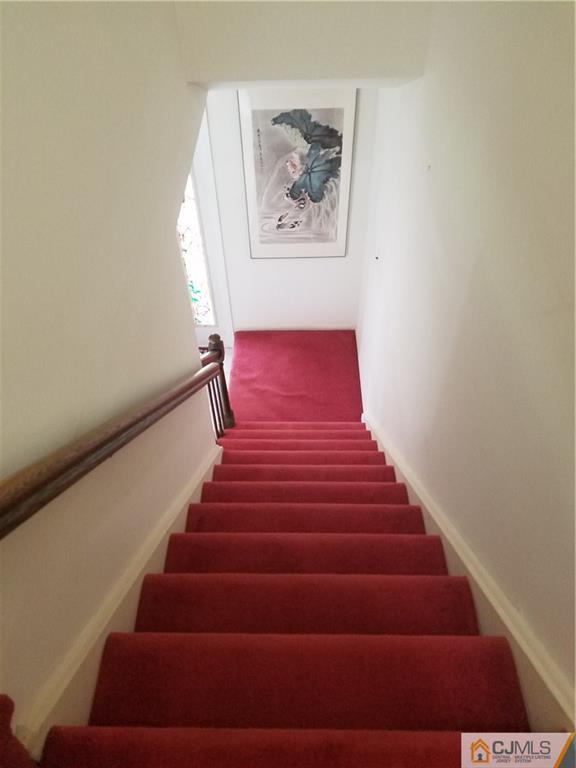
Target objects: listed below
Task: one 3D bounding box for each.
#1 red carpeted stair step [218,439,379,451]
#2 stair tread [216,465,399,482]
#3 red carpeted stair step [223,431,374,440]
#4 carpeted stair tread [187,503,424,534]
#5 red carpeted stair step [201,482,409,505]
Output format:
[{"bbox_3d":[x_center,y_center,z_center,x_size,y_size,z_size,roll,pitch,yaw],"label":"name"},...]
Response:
[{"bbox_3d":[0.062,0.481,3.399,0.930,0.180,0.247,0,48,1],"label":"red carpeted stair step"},{"bbox_3d":[0.078,0.502,2.765,0.880,0.050,0.255,0,47,1],"label":"stair tread"},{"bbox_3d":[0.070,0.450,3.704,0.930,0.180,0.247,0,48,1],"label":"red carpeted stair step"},{"bbox_3d":[0.062,0.564,2.146,0.880,0.050,0.255,0,47,1],"label":"carpeted stair tread"},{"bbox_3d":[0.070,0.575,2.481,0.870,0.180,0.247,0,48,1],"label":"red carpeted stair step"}]

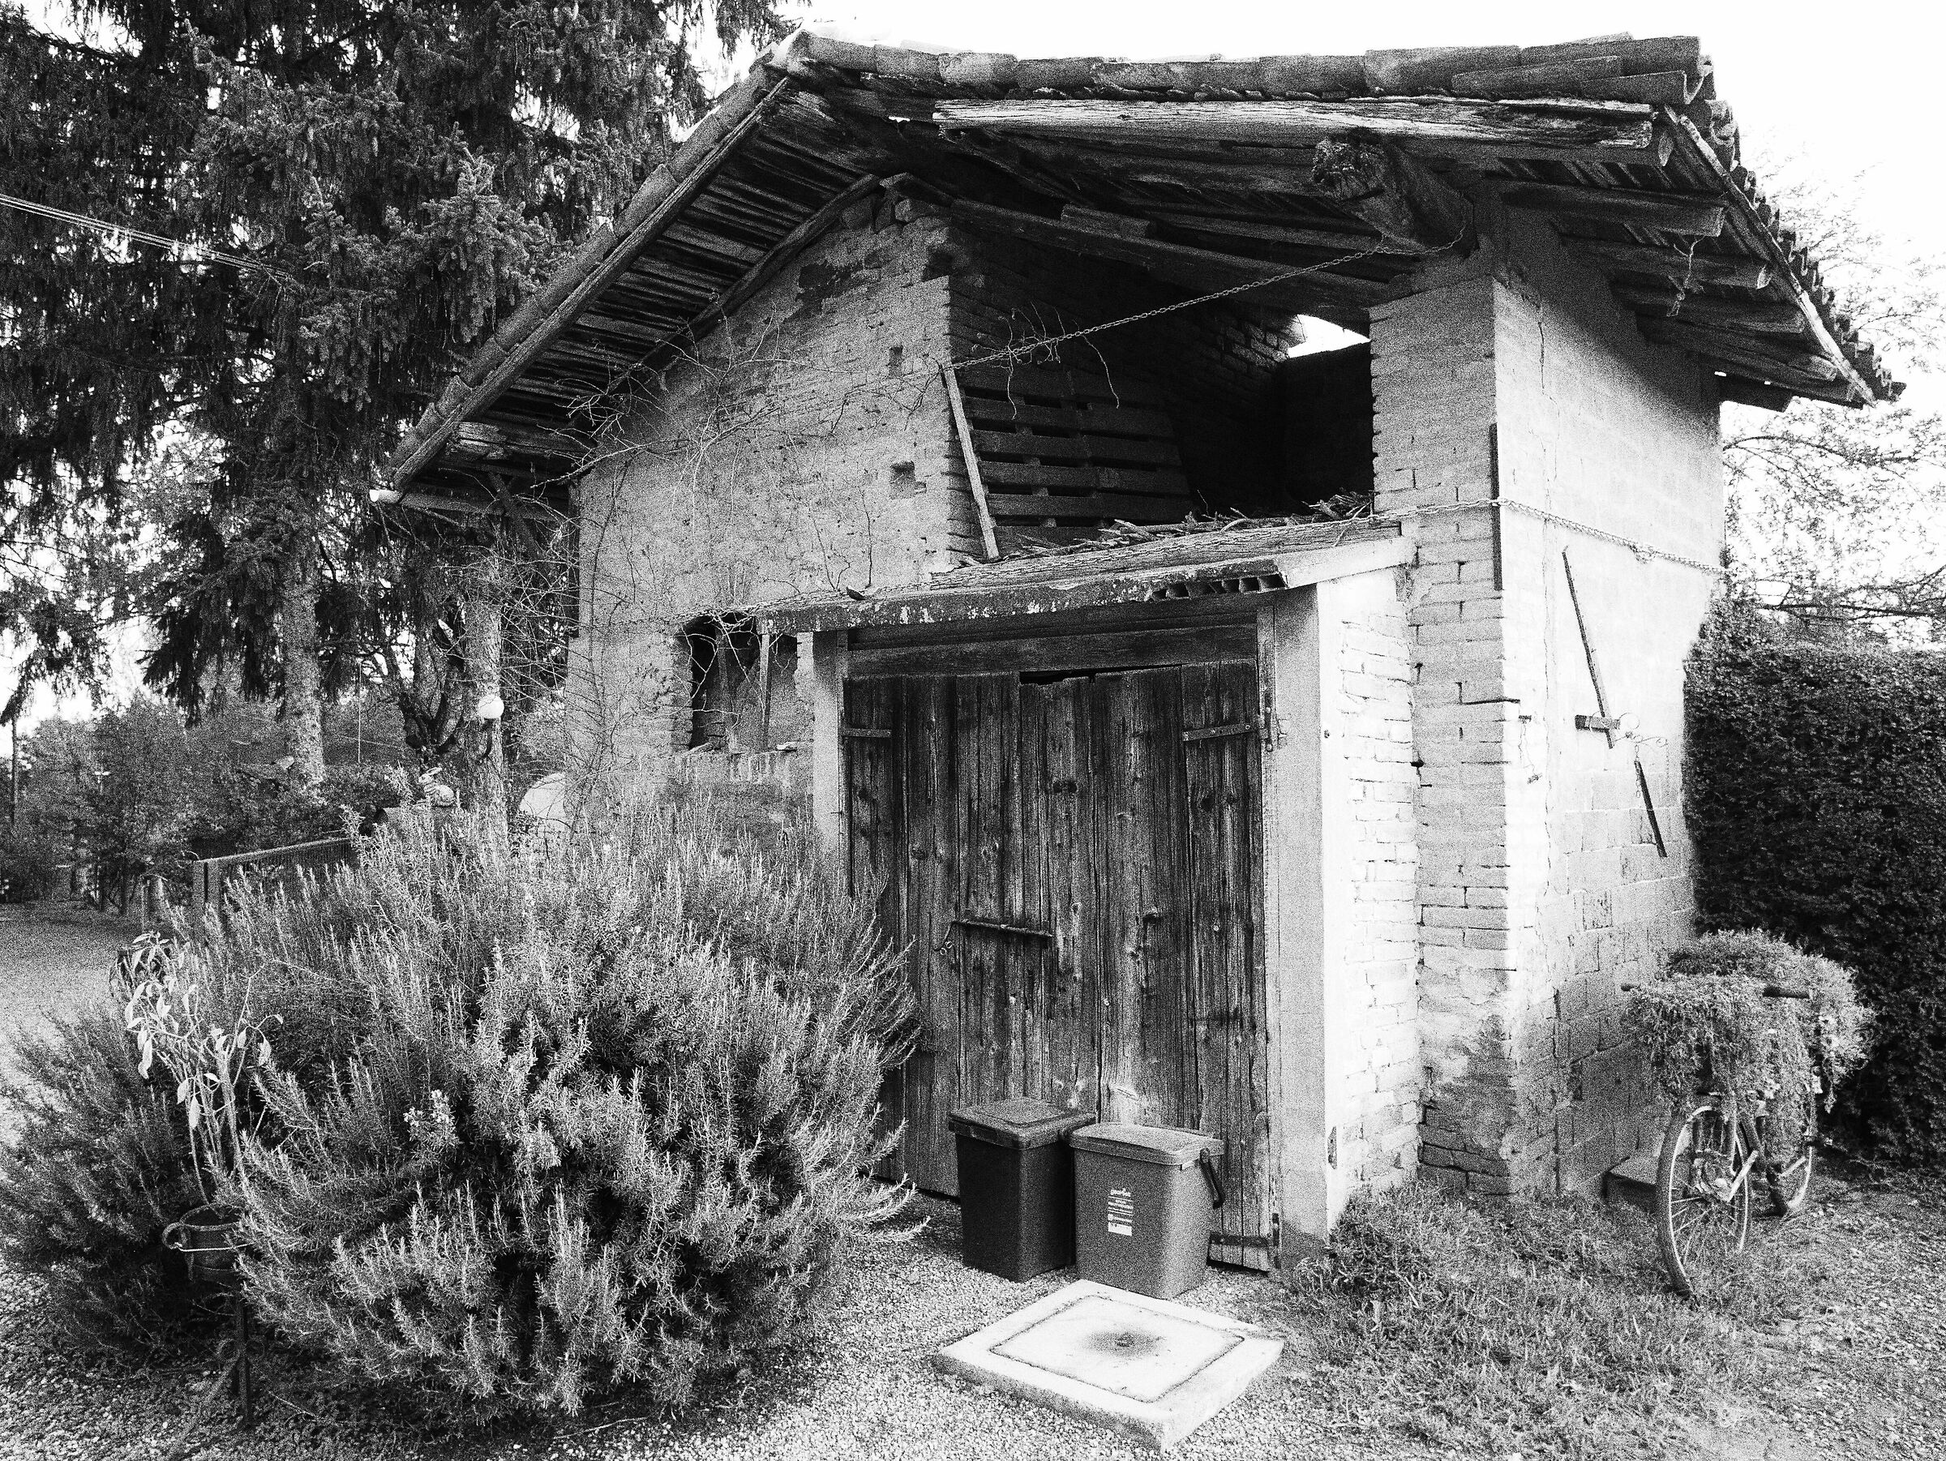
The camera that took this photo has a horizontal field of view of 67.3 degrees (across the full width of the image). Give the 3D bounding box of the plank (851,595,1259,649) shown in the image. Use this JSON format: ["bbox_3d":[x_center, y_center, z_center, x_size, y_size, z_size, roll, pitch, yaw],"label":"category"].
[{"bbox_3d":[0.212,-0.375,5.231,1.797,0.100,0.040,0,-2,39],"label":"plank"}]

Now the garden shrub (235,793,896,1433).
[{"bbox_3d":[-1.150,0.969,4.381,1.880,1.480,1.700,0,-2,-15],"label":"garden shrub"}]

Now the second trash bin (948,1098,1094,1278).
[{"bbox_3d":[0.154,1.482,4.696,0.325,0.460,0.355,1,-2,-42],"label":"second trash bin"}]

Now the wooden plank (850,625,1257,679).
[{"bbox_3d":[0.209,-0.271,5.217,1.787,0.112,0.040,-1,-2,39],"label":"wooden plank"}]

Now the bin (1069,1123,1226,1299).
[{"bbox_3d":[0.549,1.487,4.562,0.410,0.435,0.290,-2,-3,44],"label":"bin"}]

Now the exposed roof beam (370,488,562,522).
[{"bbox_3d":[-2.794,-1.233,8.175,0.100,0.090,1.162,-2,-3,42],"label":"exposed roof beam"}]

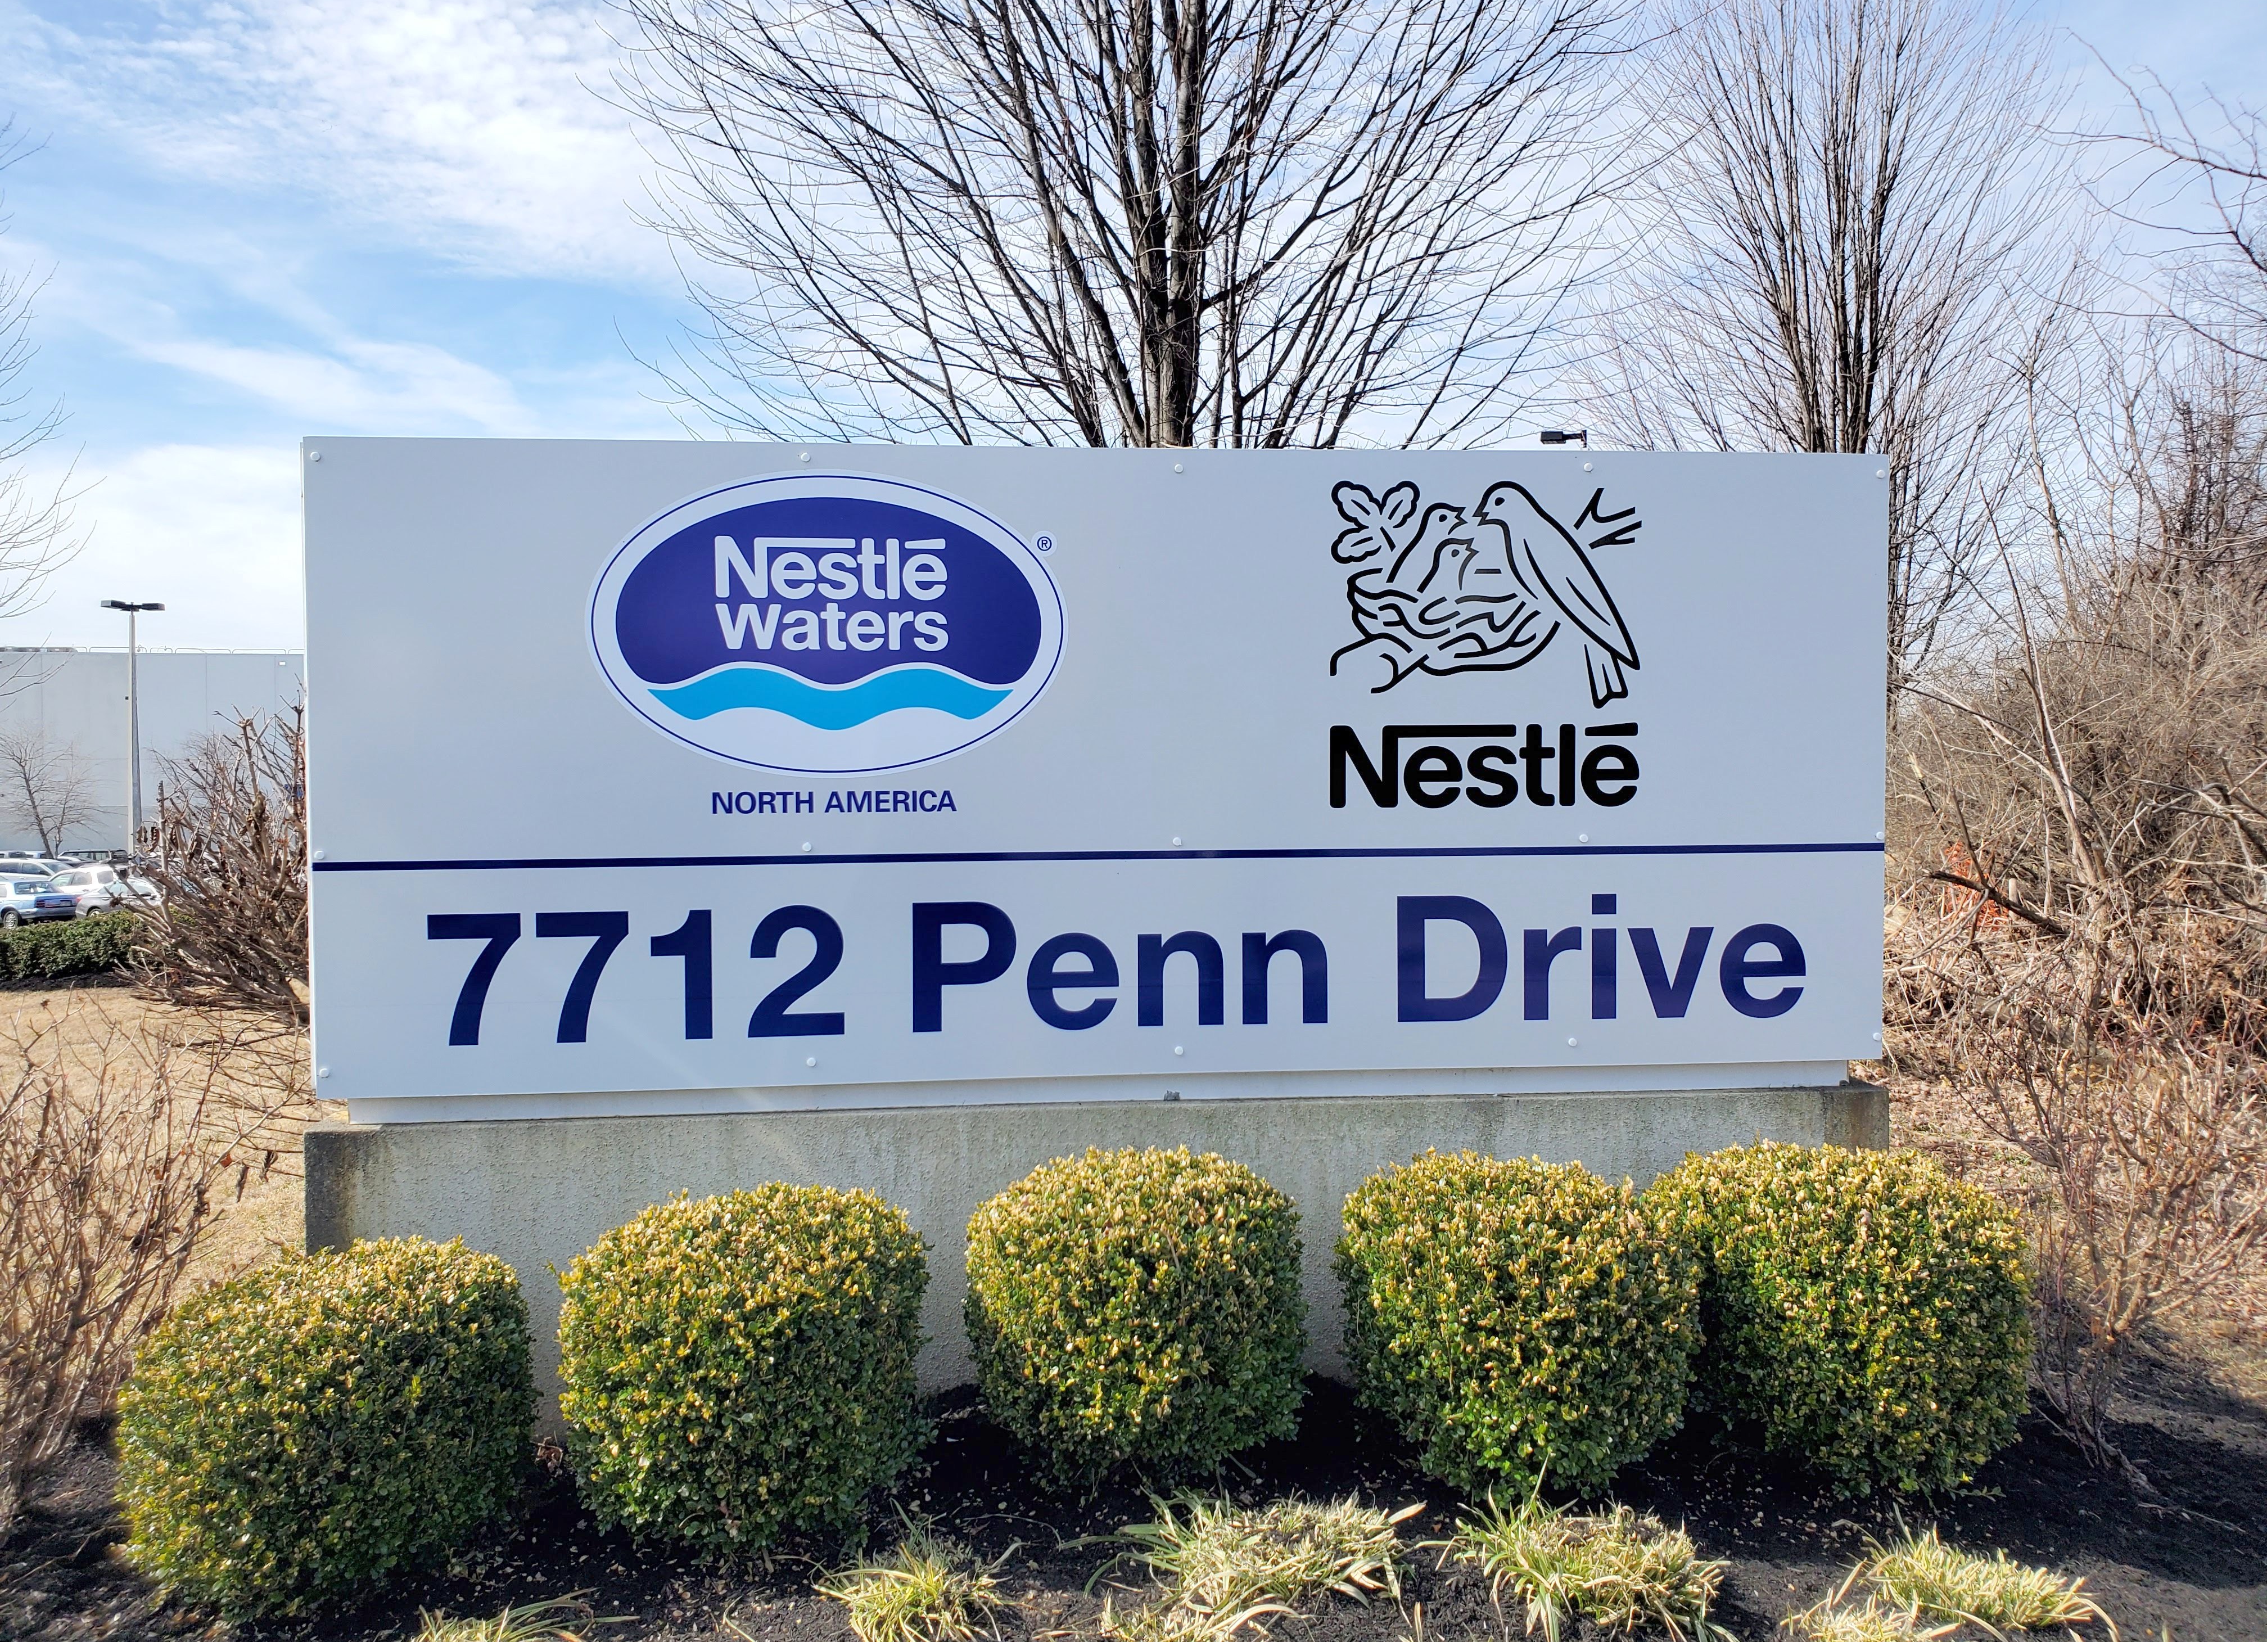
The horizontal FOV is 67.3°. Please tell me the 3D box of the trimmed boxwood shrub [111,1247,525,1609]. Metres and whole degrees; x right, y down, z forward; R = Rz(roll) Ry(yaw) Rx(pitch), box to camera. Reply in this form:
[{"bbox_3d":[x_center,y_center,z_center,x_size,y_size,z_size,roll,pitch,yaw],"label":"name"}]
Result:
[{"bbox_3d":[-1.331,0.985,2.834,0.624,0.519,0.624,0,1,-6],"label":"trimmed boxwood shrub"}]

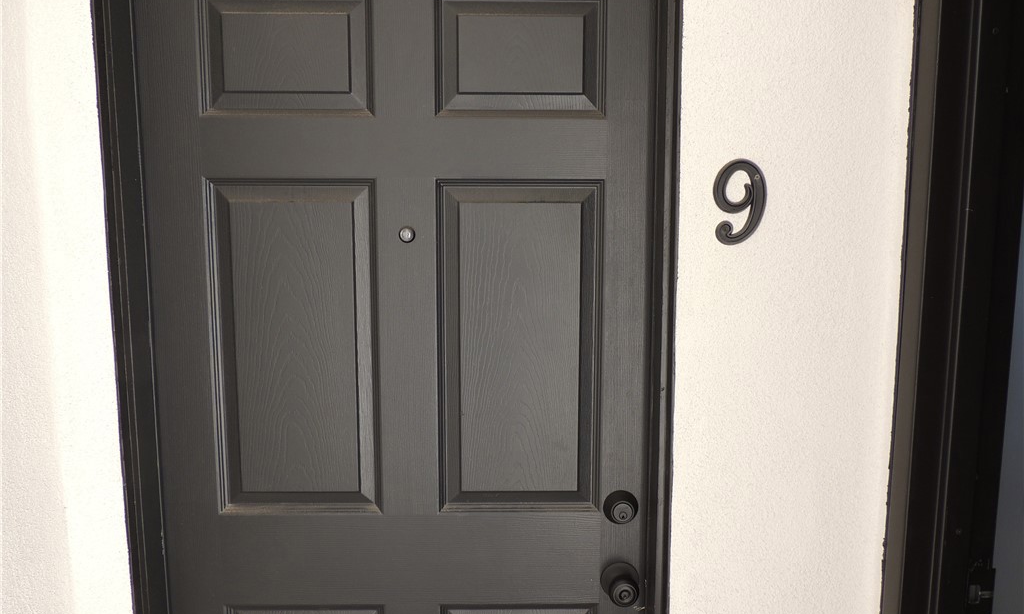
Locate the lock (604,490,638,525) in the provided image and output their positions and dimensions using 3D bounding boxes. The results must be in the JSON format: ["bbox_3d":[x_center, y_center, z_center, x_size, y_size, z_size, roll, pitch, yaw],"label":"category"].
[{"bbox_3d":[0.200,0.368,1.286,0.064,0.064,0.025,0,6,-1],"label":"lock"}]

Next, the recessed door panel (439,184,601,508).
[{"bbox_3d":[0.015,0.076,1.268,0.291,0.594,0.018,0,6,-1],"label":"recessed door panel"}]

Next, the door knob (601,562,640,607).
[{"bbox_3d":[0.201,0.509,1.284,0.071,0.071,0.058,0,6,-1],"label":"door knob"}]

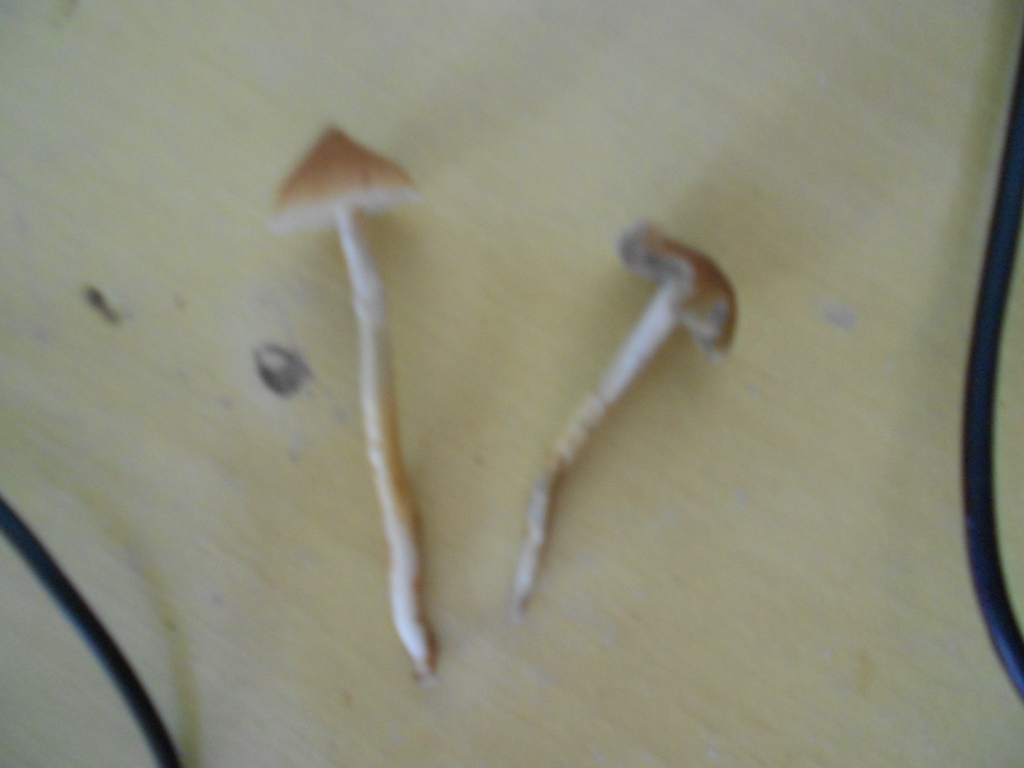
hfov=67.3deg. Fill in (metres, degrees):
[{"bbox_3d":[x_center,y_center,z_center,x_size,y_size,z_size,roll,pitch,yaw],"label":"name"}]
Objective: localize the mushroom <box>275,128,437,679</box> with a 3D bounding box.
[{"bbox_3d":[-0.024,0.004,0.134,0.026,0.025,0.098,-8,90,-1],"label":"mushroom"}]

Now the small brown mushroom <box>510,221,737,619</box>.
[{"bbox_3d":[0.018,0.008,0.134,0.026,0.022,0.072,24,88,4],"label":"small brown mushroom"}]

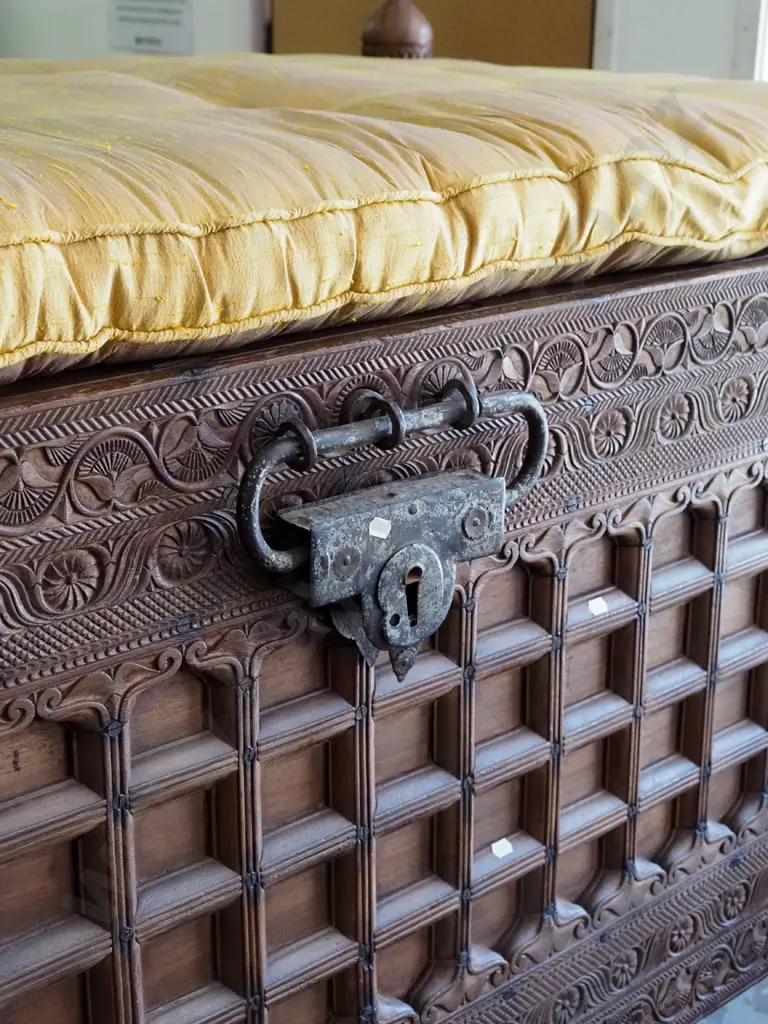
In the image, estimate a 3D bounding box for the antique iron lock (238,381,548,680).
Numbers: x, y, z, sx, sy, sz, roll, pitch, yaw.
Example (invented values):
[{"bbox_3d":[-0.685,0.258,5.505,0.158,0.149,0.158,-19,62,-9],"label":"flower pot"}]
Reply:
[{"bbox_3d":[0.008,0.012,0.827,0.209,0.157,0.041,-15,23,-39],"label":"antique iron lock"}]

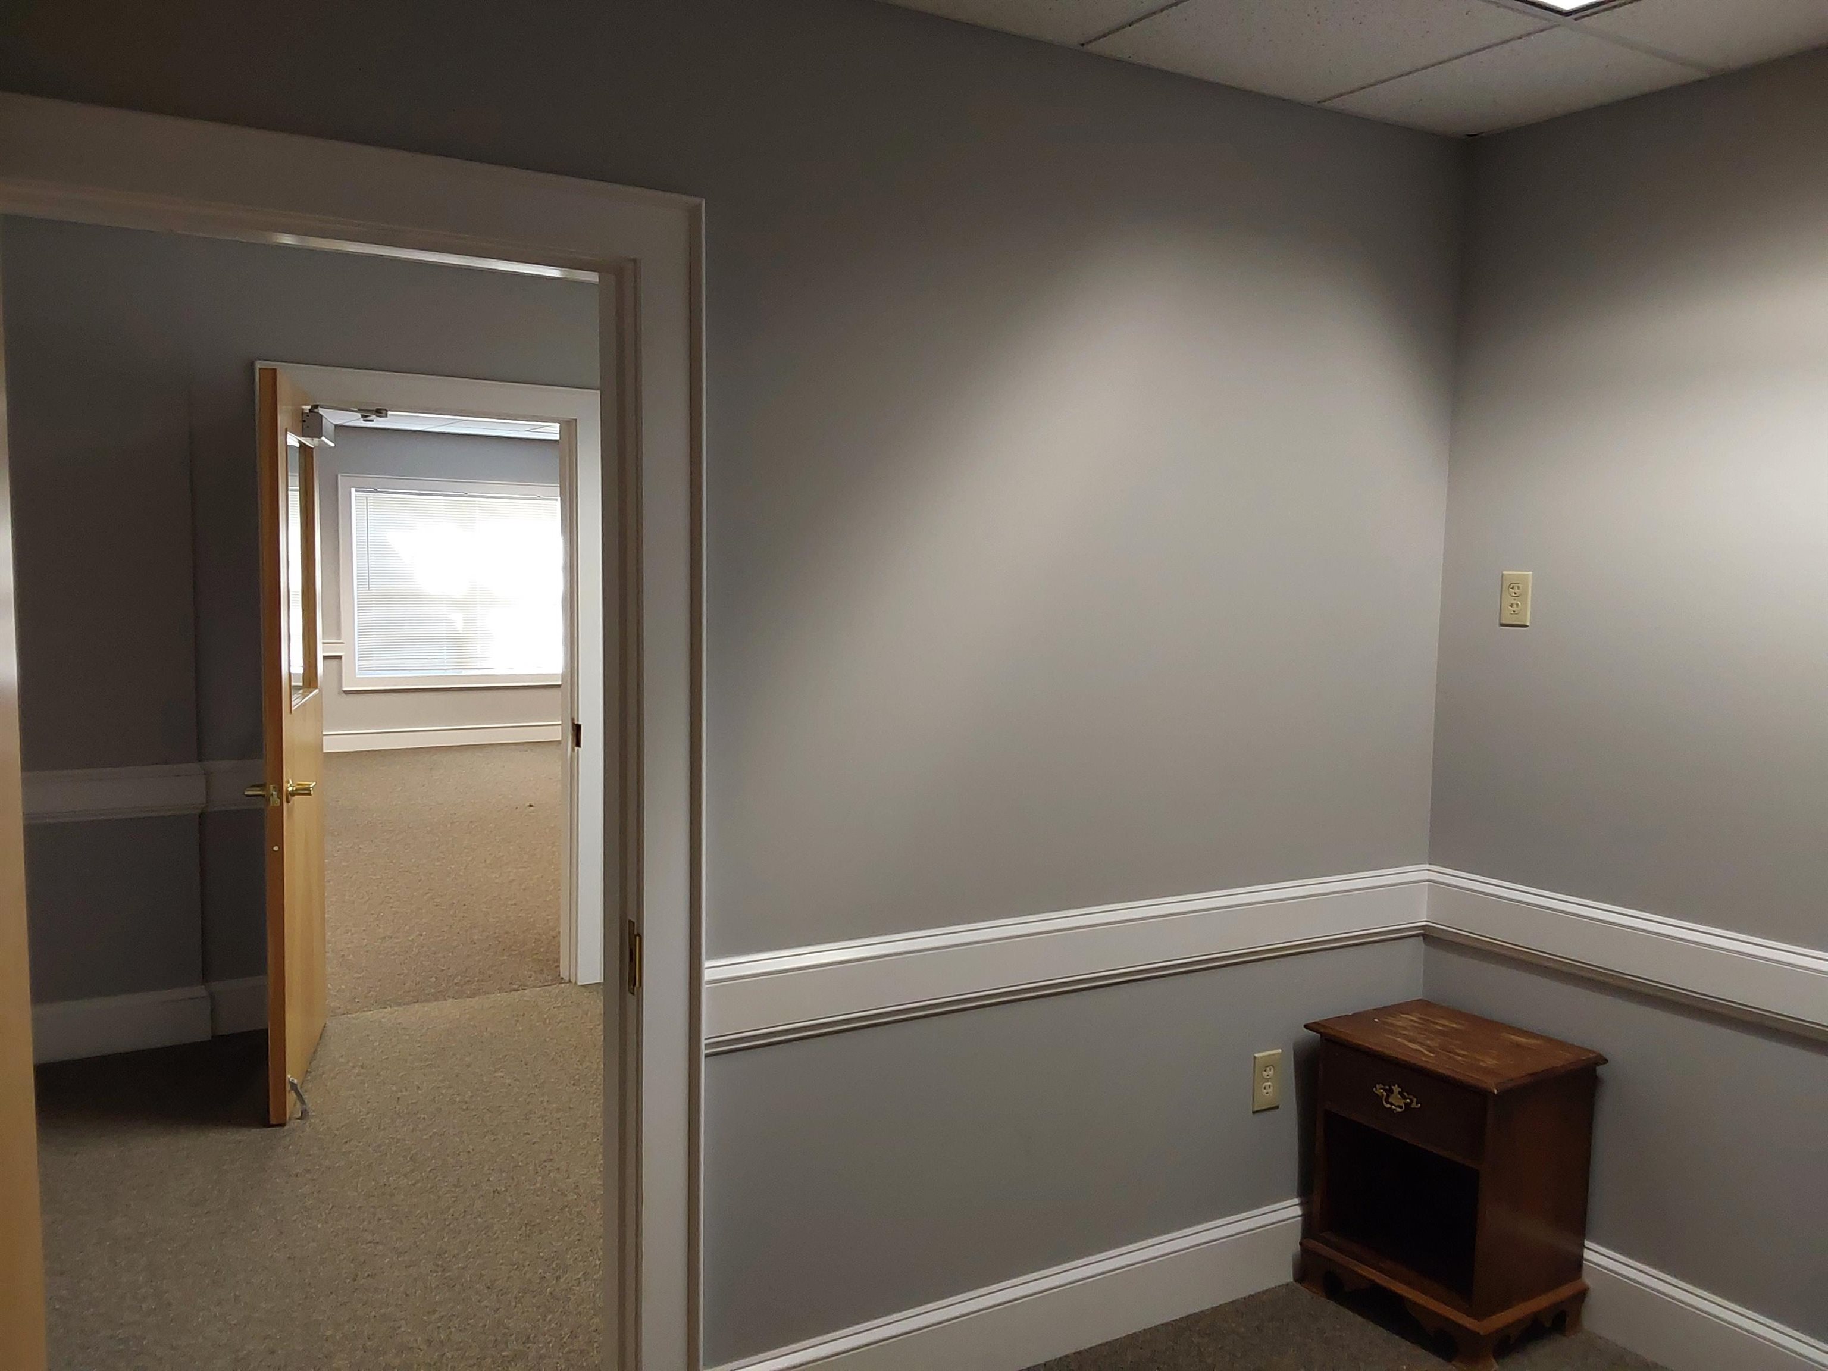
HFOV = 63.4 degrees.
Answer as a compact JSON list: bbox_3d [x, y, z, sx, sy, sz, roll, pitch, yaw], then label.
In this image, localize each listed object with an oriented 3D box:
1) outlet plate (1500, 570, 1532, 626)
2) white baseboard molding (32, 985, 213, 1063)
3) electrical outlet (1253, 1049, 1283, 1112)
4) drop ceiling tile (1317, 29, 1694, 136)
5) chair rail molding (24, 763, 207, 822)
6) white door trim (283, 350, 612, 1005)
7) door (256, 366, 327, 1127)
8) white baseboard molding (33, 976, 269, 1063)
[{"bbox_3d":[1.283,-0.182,3.150,0.009,0.119,0.074,-2,6,-31],"label":"outlet plate"},{"bbox_3d":[-2.469,1.051,4.601,0.530,0.180,0.022,-2,6,-31],"label":"white baseboard molding"},{"bbox_3d":[0.758,0.848,3.159,0.076,0.121,0.009,-2,6,-31],"label":"electrical outlet"},{"bbox_3d":[1.159,-1.176,2.888,0.430,0.018,0.545,-2,6,-31],"label":"drop ceiling tile"},{"bbox_3d":[-2.454,0.331,4.519,0.520,0.157,0.035,-2,6,-31],"label":"chair rail molding"},{"bbox_3d":[-1.635,0.032,5.109,1.141,2.150,0.160,-2,6,-31],"label":"white door trim"},{"bbox_3d":[-1.831,0.142,4.381,0.045,2.030,0.905,0,5,-15],"label":"door"},{"bbox_3d":[-2.400,1.047,4.660,0.700,0.180,0.045,-2,6,-31],"label":"white baseboard molding"}]

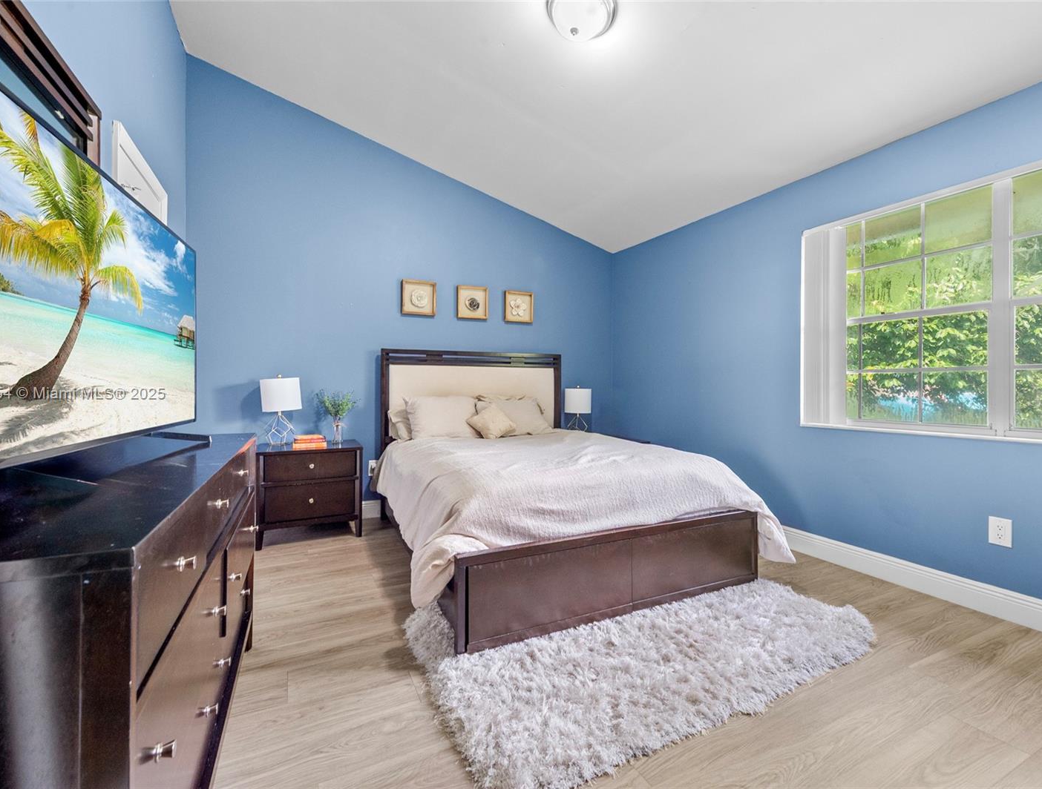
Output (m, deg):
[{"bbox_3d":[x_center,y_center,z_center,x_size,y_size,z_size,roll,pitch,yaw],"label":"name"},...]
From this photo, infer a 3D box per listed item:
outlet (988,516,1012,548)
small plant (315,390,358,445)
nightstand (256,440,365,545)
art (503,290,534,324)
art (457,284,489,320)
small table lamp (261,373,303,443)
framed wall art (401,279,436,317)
[{"bbox_3d":[2.181,0.624,2.098,0.008,0.121,0.076,0,1,-27],"label":"outlet"},{"bbox_3d":[-1.328,0.166,3.348,0.270,0.385,0.250,0,1,-27],"label":"small plant"},{"bbox_3d":[-1.465,0.668,3.207,0.635,0.618,0.413,0,1,-27],"label":"nightstand"},{"bbox_3d":[-0.018,-0.784,4.141,0.274,0.273,0.035,0,1,-27],"label":"art"},{"bbox_3d":[-0.413,-0.781,3.942,0.267,0.272,0.035,0,1,-27],"label":"art"},{"bbox_3d":[-1.659,0.111,3.198,0.250,0.495,0.250,0,1,-27],"label":"small table lamp"},{"bbox_3d":[-0.825,-0.776,3.735,0.271,0.268,0.035,0,1,-27],"label":"framed wall art"}]

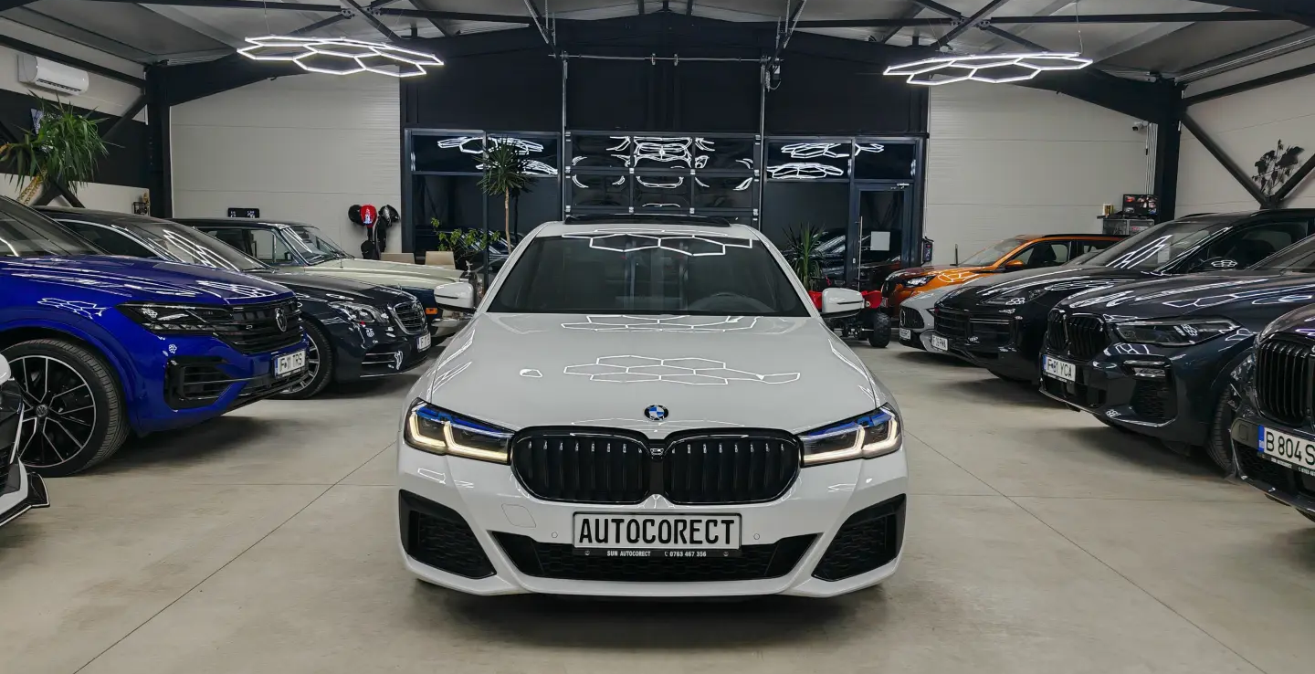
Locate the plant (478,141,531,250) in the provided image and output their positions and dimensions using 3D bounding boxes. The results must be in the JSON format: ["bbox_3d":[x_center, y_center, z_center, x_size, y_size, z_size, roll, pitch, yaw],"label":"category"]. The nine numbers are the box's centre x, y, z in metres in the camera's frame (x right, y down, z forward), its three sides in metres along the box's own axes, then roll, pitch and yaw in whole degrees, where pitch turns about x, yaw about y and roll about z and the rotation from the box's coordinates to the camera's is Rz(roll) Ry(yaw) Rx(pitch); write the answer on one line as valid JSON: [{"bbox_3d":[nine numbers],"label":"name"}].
[{"bbox_3d":[-2.226,-1.413,14.520,0.800,2.750,0.800,1,5,0],"label":"plant"}]

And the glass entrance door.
[{"bbox_3d":[3.387,-1.164,15.126,0.980,2.340,0.100,1,5,0],"label":"glass entrance door"}]

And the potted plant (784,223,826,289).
[{"bbox_3d":[2.165,-0.799,14.502,0.650,1.680,0.650,1,5,0],"label":"potted plant"}]

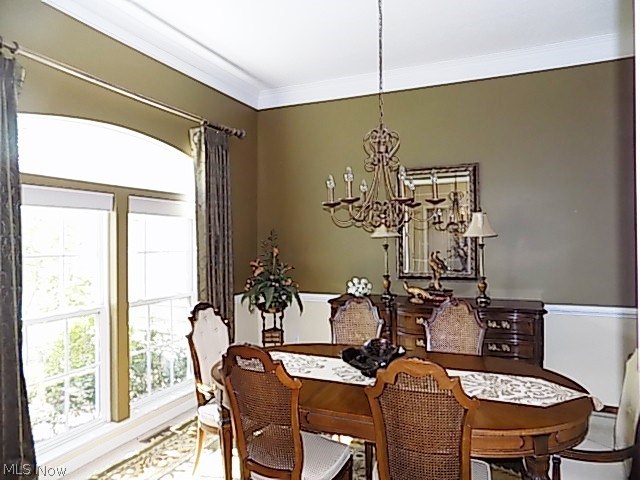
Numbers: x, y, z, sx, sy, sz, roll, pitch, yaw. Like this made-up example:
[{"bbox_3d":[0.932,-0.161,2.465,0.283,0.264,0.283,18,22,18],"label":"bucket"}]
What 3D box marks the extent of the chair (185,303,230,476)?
[{"bbox_3d":[-0.498,0.956,2.822,0.620,1.050,0.550,0,0,28],"label":"chair"}]

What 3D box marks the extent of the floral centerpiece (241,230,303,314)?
[{"bbox_3d":[-0.481,0.327,4.227,0.600,0.810,0.570,0,0,0],"label":"floral centerpiece"}]

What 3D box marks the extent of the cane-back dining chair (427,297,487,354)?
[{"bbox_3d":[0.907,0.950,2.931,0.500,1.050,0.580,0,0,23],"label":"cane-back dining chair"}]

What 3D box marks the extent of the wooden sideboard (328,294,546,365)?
[{"bbox_3d":[0.981,1.007,3.748,1.800,0.925,0.500,0,0,23],"label":"wooden sideboard"}]

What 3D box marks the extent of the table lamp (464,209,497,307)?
[{"bbox_3d":[1.312,0.158,3.452,0.270,0.770,0.270,0,0,23],"label":"table lamp"}]

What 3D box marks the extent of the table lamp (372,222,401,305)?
[{"bbox_3d":[0.582,0.163,3.752,0.270,0.770,0.270,0,0,23],"label":"table lamp"}]

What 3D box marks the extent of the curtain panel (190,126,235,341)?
[{"bbox_3d":[-0.956,0.260,3.853,0.150,2.450,0.580,0,0,23],"label":"curtain panel"}]

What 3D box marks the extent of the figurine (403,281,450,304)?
[{"bbox_3d":[0.923,0.448,3.694,0.380,0.200,0.150,0,0,23],"label":"figurine"}]

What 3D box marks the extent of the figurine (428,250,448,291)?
[{"bbox_3d":[1.025,0.265,3.694,0.170,0.360,0.150,0,0,23],"label":"figurine"}]

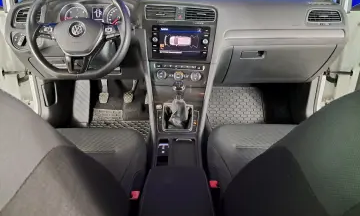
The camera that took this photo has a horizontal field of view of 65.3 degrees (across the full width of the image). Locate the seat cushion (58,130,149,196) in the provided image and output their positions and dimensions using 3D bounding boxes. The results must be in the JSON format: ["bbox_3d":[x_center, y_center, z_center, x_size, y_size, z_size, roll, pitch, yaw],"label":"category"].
[{"bbox_3d":[-0.360,0.246,0.864,0.520,0.190,0.500,0,30,0],"label":"seat cushion"}]

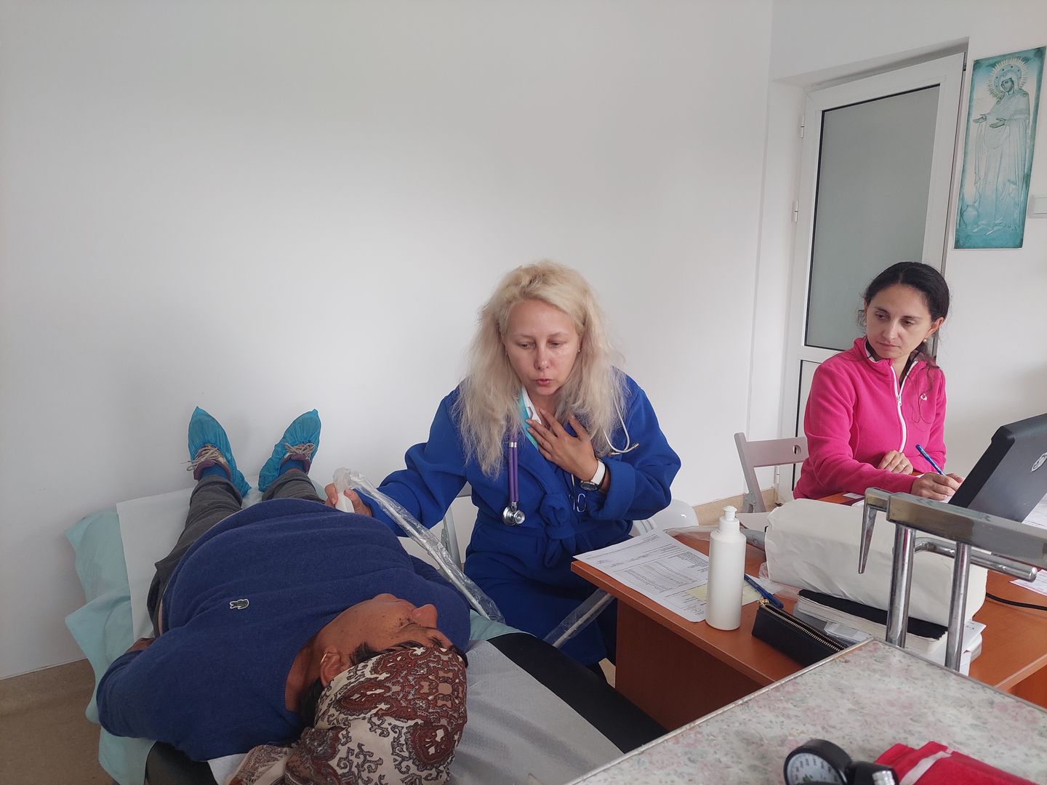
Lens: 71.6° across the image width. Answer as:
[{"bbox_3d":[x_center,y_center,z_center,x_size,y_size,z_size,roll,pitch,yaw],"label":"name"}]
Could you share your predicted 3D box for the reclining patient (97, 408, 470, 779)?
[{"bbox_3d":[-0.557,0.297,1.518,0.570,0.320,1.570,-5,11,-26],"label":"reclining patient"}]

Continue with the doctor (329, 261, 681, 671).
[{"bbox_3d":[-0.017,0.352,1.565,0.670,1.250,0.620,0,10,-2],"label":"doctor"}]

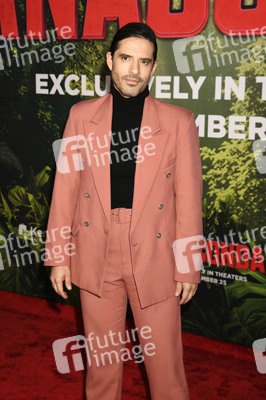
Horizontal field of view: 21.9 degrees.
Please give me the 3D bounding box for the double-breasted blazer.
[{"bbox_3d":[-0.035,-0.002,2.498,0.580,0.750,0.300,4,12,20],"label":"double-breasted blazer"}]

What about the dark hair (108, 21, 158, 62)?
[{"bbox_3d":[0.002,-0.525,2.360,0.163,0.170,0.205,5,14,-11],"label":"dark hair"}]

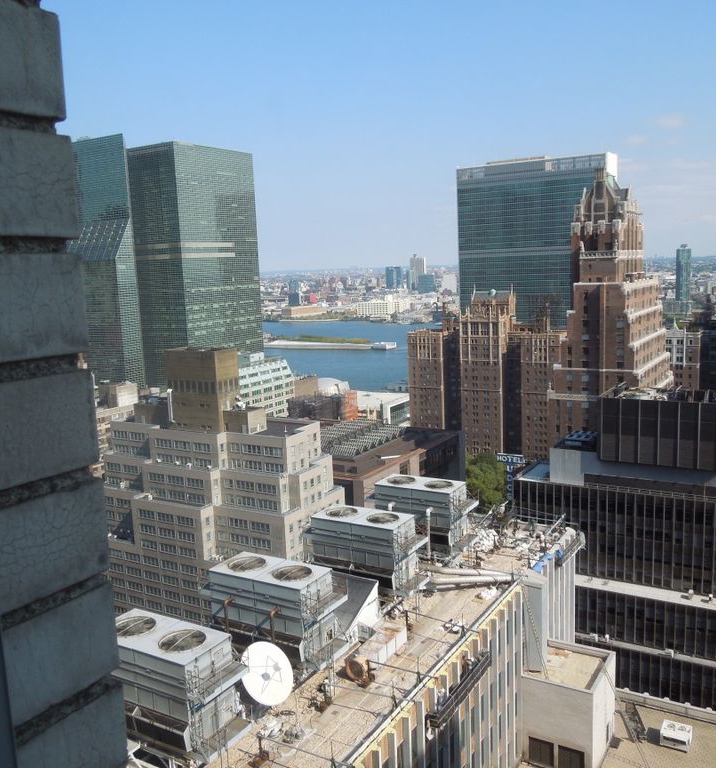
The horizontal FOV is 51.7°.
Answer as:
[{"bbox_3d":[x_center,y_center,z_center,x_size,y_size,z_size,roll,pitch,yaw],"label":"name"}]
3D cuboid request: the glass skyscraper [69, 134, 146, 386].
[{"bbox_3d":[-102.440,-23.900,316.380,36.700,154.000,28.400,3,10,31],"label":"glass skyscraper"}]

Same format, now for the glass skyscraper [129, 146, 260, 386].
[{"bbox_3d":[-74.360,-30.990,353.640,30.200,154.000,51.500,3,10,31],"label":"glass skyscraper"}]

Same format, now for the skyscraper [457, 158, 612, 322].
[{"bbox_3d":[104.760,-51.730,439.960,86.700,154.000,22.000,3,10,31],"label":"skyscraper"}]

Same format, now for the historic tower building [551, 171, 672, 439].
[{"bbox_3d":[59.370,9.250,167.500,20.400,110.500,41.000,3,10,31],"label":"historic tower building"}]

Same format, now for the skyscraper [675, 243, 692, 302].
[{"bbox_3d":[556.150,-177.360,1262.300,20.500,117.500,28.000,0,9,15],"label":"skyscraper"}]

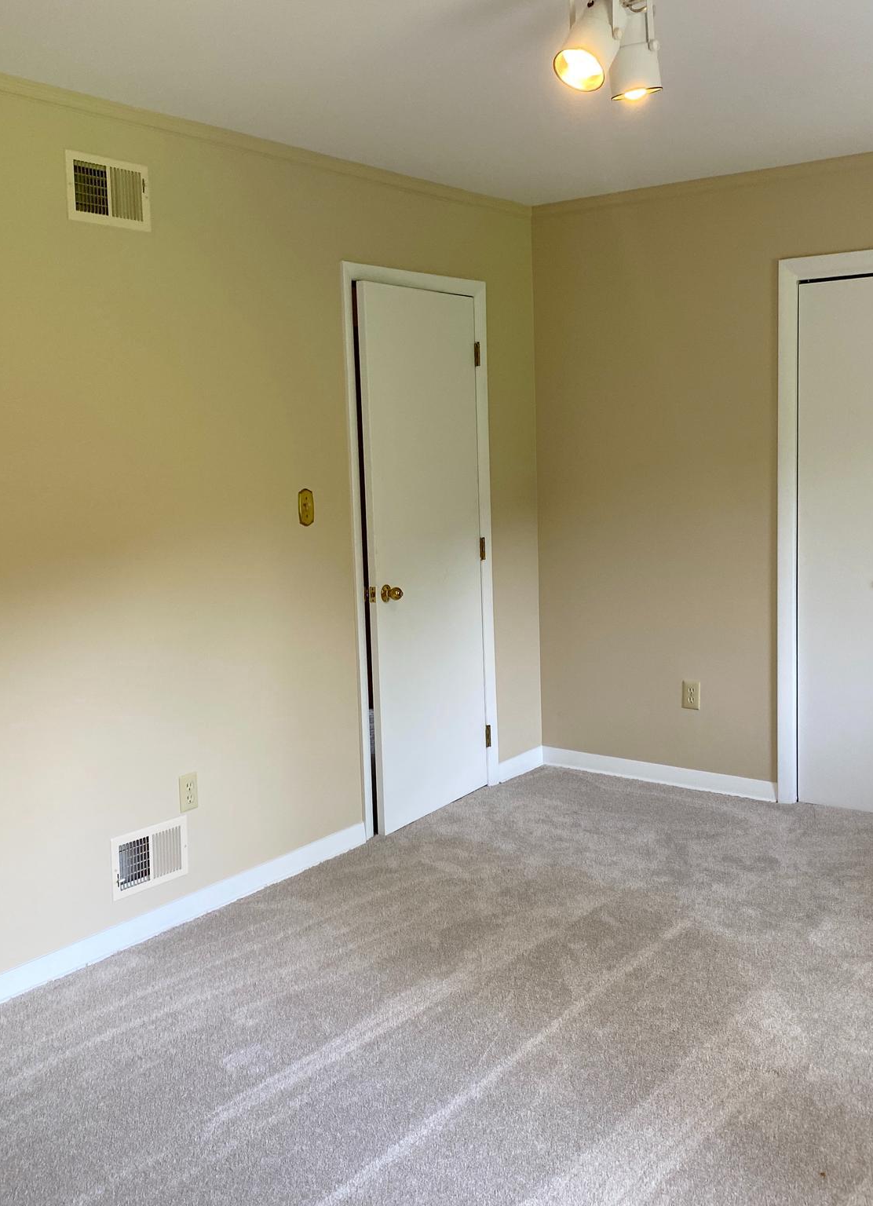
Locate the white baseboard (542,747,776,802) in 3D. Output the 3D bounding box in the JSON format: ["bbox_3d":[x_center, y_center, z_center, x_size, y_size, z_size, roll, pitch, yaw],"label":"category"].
[{"bbox_3d":[0.920,0.720,5.132,1.080,0.088,0.015,4,9,36],"label":"white baseboard"}]

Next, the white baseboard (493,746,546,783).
[{"bbox_3d":[0.370,0.712,5.308,0.015,0.092,0.360,4,9,36],"label":"white baseboard"}]

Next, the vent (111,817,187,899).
[{"bbox_3d":[-0.859,0.765,3.635,0.018,0.184,0.286,4,9,36],"label":"vent"}]

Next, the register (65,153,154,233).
[{"bbox_3d":[-0.917,-1.151,3.388,0.018,0.184,0.287,4,9,36],"label":"register"}]

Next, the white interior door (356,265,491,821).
[{"bbox_3d":[-0.033,-0.179,4.659,0.038,2.010,0.755,3,9,32],"label":"white interior door"}]

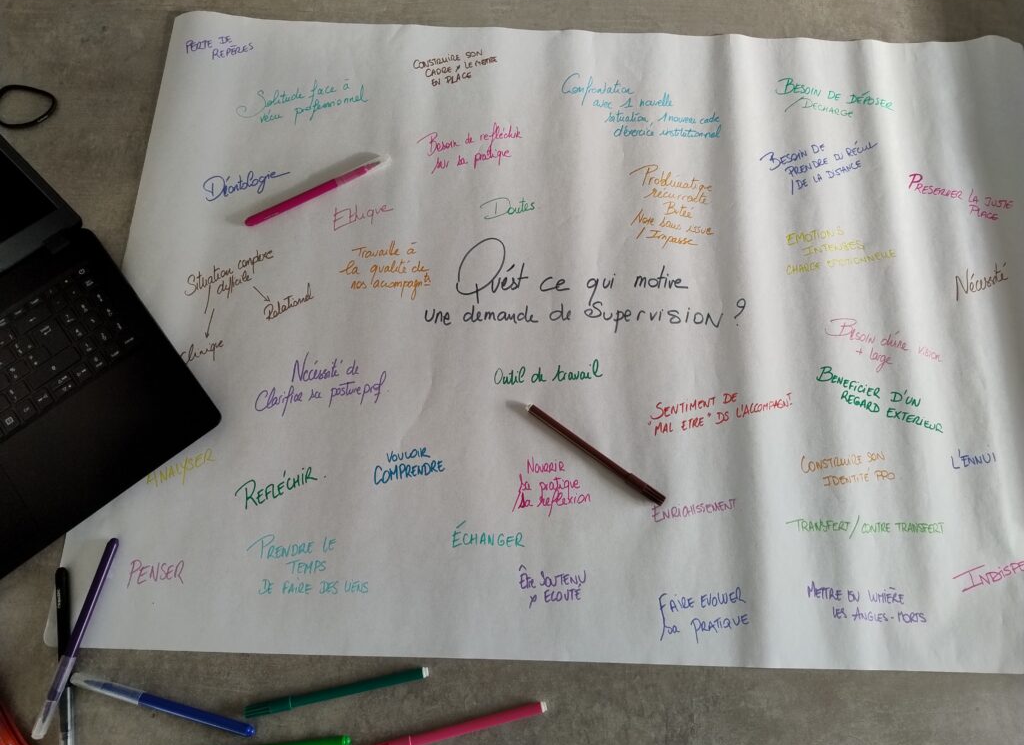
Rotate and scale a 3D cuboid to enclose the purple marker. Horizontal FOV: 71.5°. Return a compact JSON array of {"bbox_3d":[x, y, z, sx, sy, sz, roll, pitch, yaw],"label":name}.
[{"bbox_3d":[-0.350,0.210,0.573,0.010,0.010,0.154,9,66,1],"label":"purple marker"}]

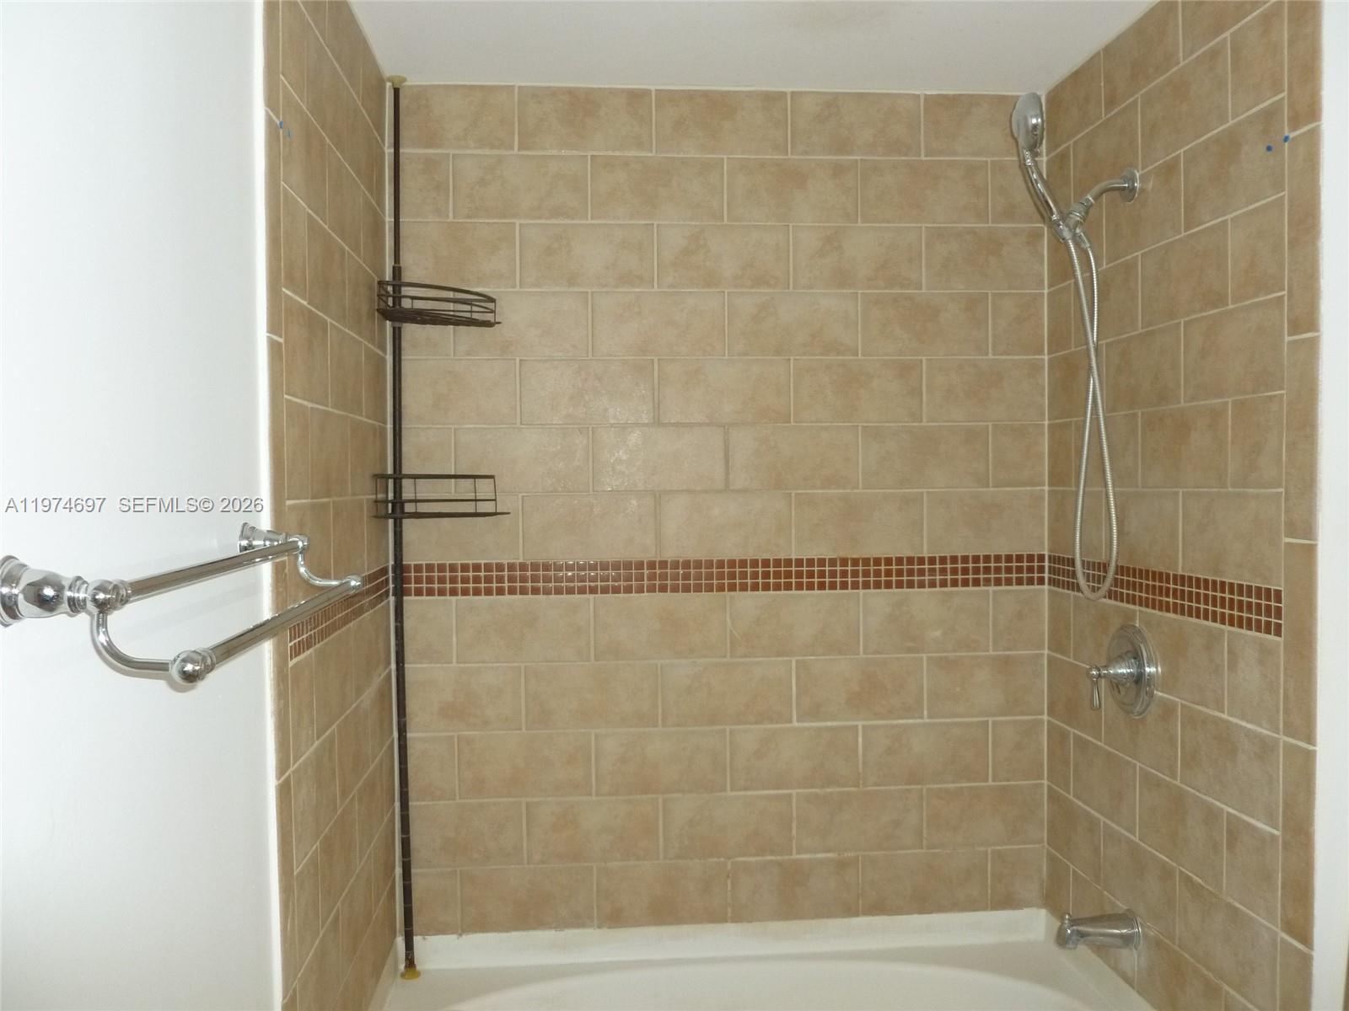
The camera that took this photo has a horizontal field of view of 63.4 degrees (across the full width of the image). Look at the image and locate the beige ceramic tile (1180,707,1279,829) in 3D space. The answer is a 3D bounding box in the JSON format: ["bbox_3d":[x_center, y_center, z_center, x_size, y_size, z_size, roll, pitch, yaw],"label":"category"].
[{"bbox_3d":[0.927,0.430,1.822,0.010,0.145,0.285,-1,1,-4],"label":"beige ceramic tile"}]

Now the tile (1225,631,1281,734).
[{"bbox_3d":[0.933,0.282,1.750,0.010,0.145,0.138,-1,1,-5],"label":"tile"}]

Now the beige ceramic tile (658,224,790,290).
[{"bbox_3d":[0.112,-0.563,2.479,0.303,0.146,0.010,-1,1,-5],"label":"beige ceramic tile"}]

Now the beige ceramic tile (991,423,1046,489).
[{"bbox_3d":[0.794,-0.114,2.523,0.126,0.145,0.010,-1,1,-5],"label":"beige ceramic tile"}]

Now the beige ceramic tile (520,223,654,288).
[{"bbox_3d":[-0.194,-0.554,2.432,0.297,0.144,0.010,-1,1,-5],"label":"beige ceramic tile"}]

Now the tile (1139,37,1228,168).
[{"bbox_3d":[0.918,-0.715,1.966,0.010,0.148,0.295,-1,1,-5],"label":"tile"}]

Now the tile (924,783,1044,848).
[{"bbox_3d":[0.727,0.729,2.568,0.290,0.145,0.010,-1,1,-5],"label":"tile"}]

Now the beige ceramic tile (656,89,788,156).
[{"bbox_3d":[0.108,-0.867,2.473,0.301,0.144,0.010,-1,1,-5],"label":"beige ceramic tile"}]

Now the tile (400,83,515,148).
[{"bbox_3d":[-0.484,-0.850,2.402,0.264,0.144,0.010,-1,1,-5],"label":"tile"}]

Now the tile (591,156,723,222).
[{"bbox_3d":[-0.038,-0.716,2.469,0.304,0.149,0.010,-1,1,-5],"label":"tile"}]

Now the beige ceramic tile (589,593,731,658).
[{"bbox_3d":[-0.031,0.279,2.484,0.302,0.146,0.010,-1,1,-5],"label":"beige ceramic tile"}]

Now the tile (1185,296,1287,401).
[{"bbox_3d":[0.923,-0.252,1.803,0.010,0.145,0.290,-1,1,-5],"label":"tile"}]

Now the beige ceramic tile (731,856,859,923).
[{"bbox_3d":[0.276,0.874,2.493,0.296,0.142,0.010,-1,1,-5],"label":"beige ceramic tile"}]

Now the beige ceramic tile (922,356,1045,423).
[{"bbox_3d":[0.724,-0.270,2.548,0.288,0.149,0.010,-1,1,-5],"label":"beige ceramic tile"}]

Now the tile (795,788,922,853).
[{"bbox_3d":[0.425,0.724,2.507,0.297,0.144,0.010,-1,1,-5],"label":"tile"}]

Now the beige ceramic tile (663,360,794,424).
[{"bbox_3d":[0.114,-0.257,2.458,0.296,0.144,0.010,-1,1,-5],"label":"beige ceramic tile"}]

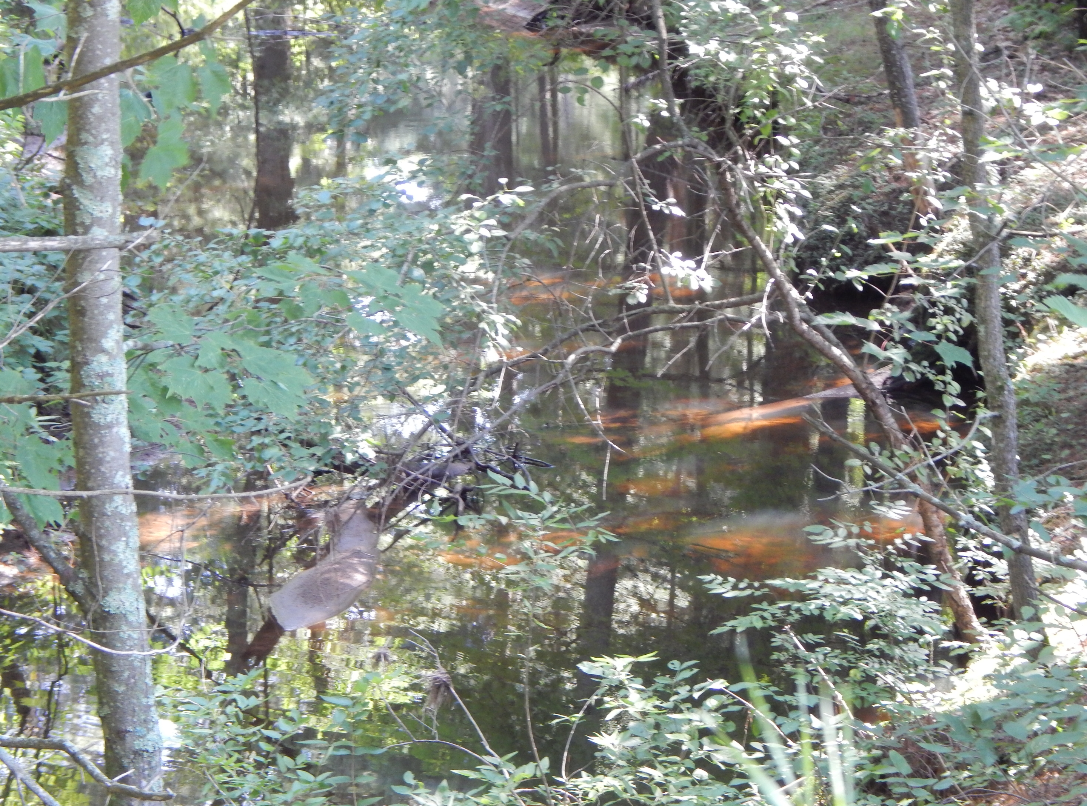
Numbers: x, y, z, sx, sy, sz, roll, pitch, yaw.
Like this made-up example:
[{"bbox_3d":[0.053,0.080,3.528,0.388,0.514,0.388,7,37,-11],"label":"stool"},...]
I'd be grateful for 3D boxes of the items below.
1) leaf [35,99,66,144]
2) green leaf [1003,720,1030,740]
[{"bbox_3d":[-0.784,-0.451,5.800,0.065,0.072,0.035,0,13,0],"label":"leaf"},{"bbox_3d":[0.968,0.670,7.400,0.056,0.043,0.035,0,13,0],"label":"green leaf"}]

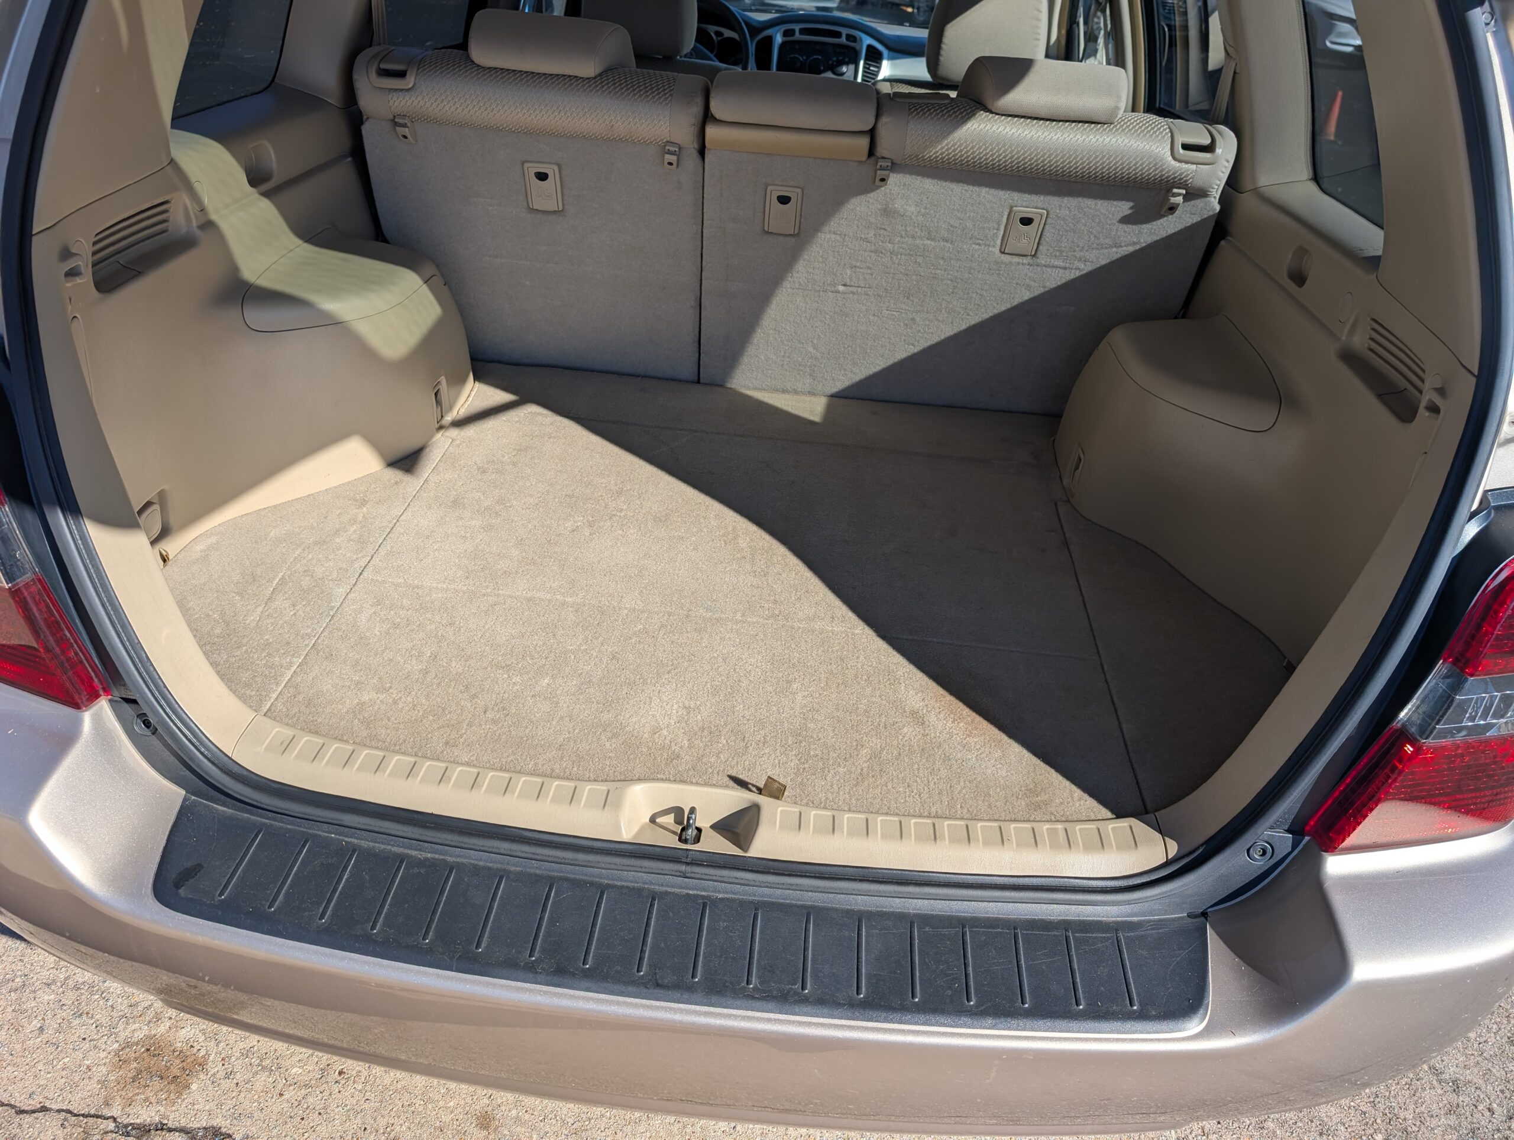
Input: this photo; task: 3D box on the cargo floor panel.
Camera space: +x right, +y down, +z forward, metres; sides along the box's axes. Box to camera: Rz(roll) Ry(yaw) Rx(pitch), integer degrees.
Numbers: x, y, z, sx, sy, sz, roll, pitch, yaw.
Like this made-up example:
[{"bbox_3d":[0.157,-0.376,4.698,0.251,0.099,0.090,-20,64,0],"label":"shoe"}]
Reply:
[{"bbox_3d":[-0.027,-0.036,1.528,1.474,0.040,0.999,6,35,1],"label":"cargo floor panel"}]

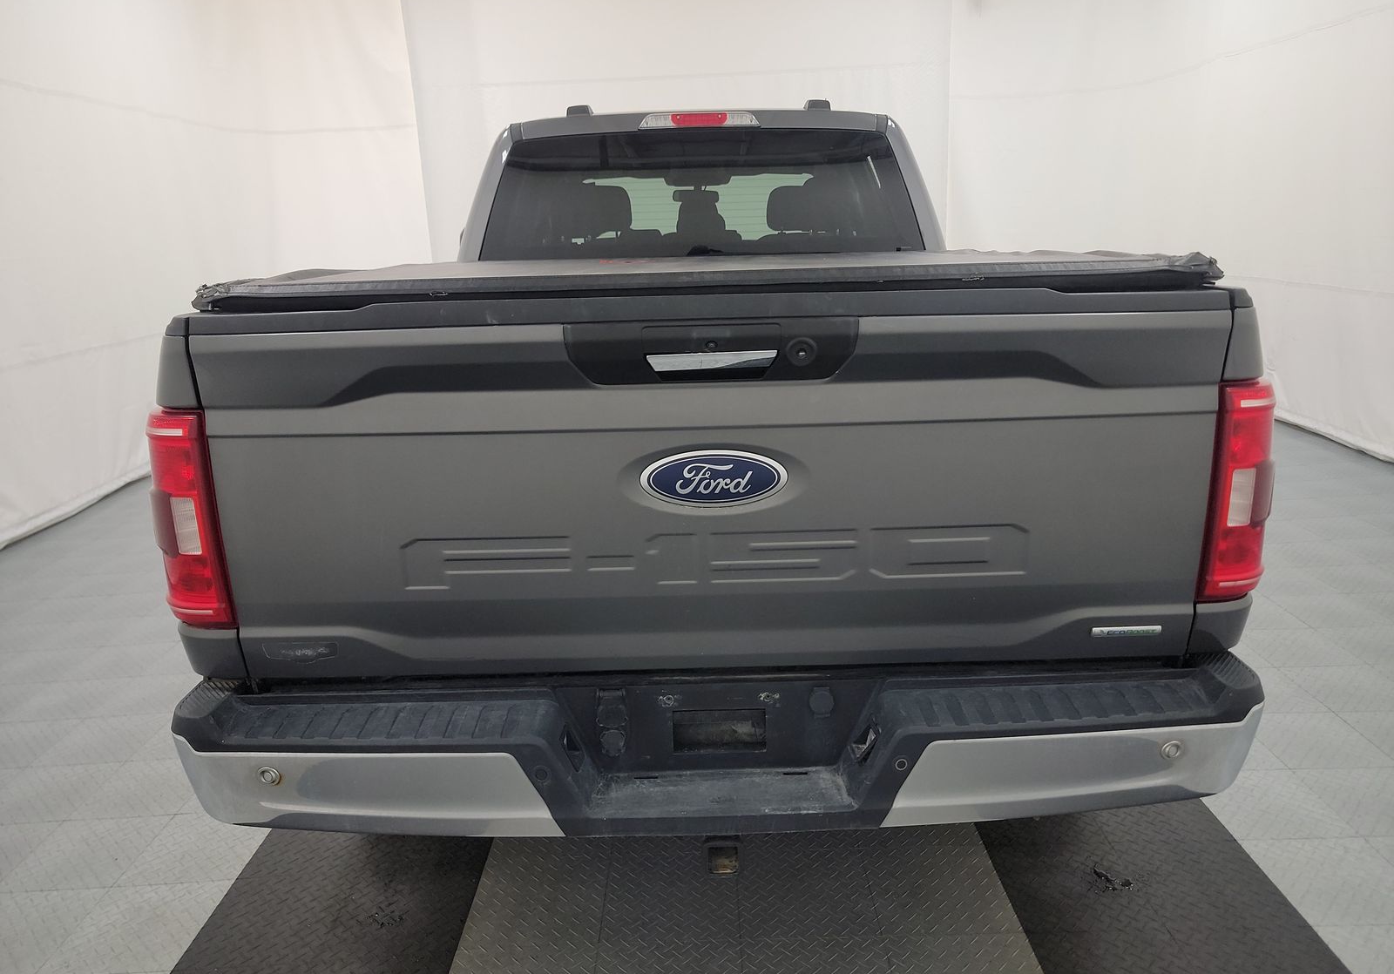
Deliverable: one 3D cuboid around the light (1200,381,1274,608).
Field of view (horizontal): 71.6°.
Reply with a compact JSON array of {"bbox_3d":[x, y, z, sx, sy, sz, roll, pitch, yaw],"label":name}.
[{"bbox_3d":[0.937,-0.001,1.709,0.145,0.400,0.160,-2,15,0],"label":"light"}]

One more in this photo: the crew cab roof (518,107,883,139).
[{"bbox_3d":[0.005,-1.497,4.178,1.360,0.130,1.720,-2,15,0],"label":"crew cab roof"}]

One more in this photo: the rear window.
[{"bbox_3d":[0.013,-1.015,3.352,1.530,0.470,0.100,-2,-1,0],"label":"rear window"}]

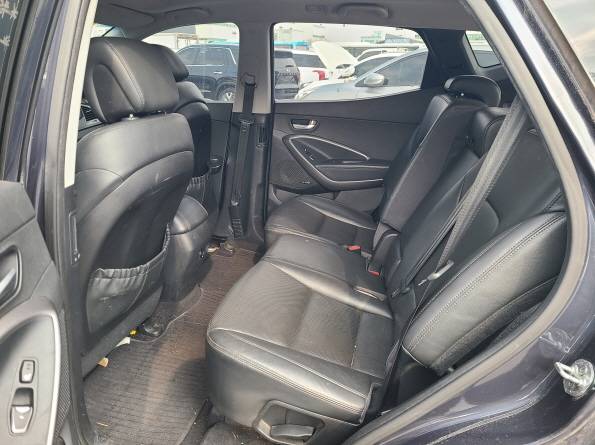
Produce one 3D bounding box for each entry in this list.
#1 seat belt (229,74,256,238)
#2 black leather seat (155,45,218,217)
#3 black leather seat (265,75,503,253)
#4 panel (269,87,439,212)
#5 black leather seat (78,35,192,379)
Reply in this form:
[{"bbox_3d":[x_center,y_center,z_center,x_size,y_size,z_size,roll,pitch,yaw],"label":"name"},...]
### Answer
[{"bbox_3d":[-0.316,-0.335,2.551,0.130,0.950,0.080,5,21,14],"label":"seat belt"},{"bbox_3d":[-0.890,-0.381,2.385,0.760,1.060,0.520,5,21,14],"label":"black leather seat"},{"bbox_3d":[0.368,-0.196,2.126,0.920,0.960,0.510,5,21,14],"label":"black leather seat"},{"bbox_3d":[0.284,-0.347,2.468,0.900,0.740,0.120,5,21,14],"label":"panel"},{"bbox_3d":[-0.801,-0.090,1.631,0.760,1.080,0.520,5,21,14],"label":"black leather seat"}]

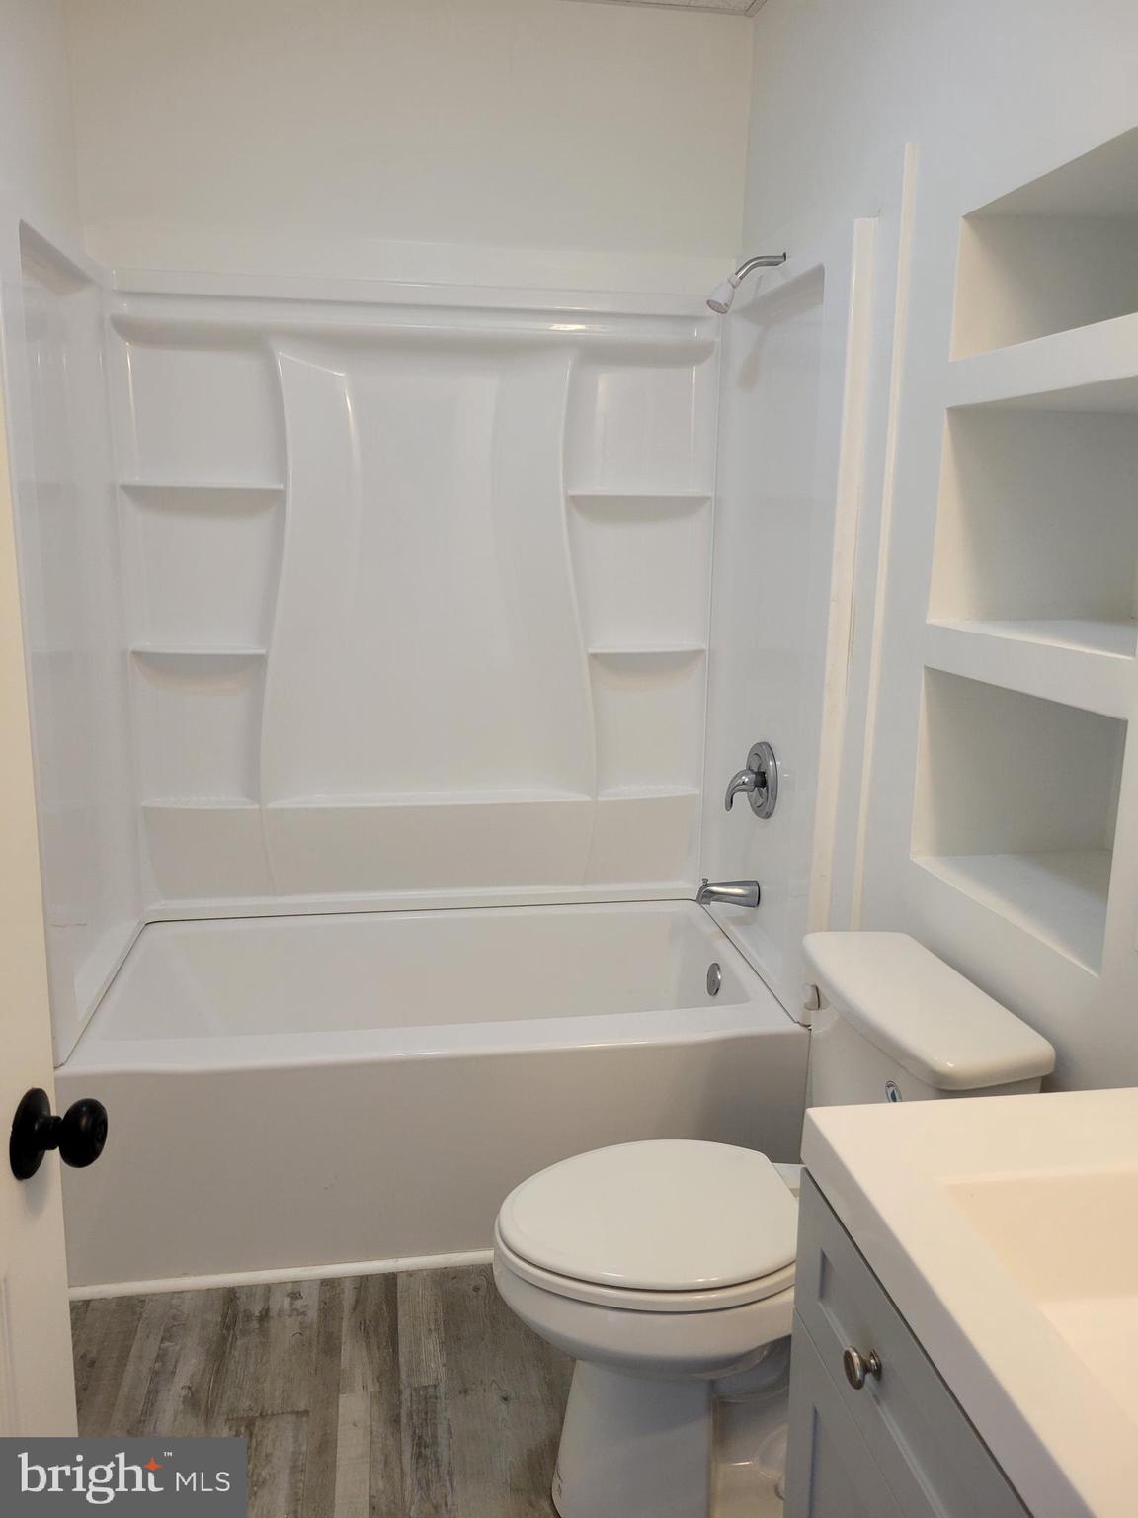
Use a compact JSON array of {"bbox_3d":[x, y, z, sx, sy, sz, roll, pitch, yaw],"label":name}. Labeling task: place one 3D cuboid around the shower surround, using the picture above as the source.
[{"bbox_3d":[-0.340,-0.331,2.756,1.394,1.467,0.107,-1,12,-9],"label":"shower surround"}]

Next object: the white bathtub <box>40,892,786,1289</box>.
[{"bbox_3d":[-0.291,0.684,2.555,1.443,0.456,0.814,-1,12,-9],"label":"white bathtub"}]

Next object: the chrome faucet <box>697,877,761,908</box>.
[{"bbox_3d":[0.347,0.296,2.488,0.141,0.069,0.061,-1,12,-9],"label":"chrome faucet"}]

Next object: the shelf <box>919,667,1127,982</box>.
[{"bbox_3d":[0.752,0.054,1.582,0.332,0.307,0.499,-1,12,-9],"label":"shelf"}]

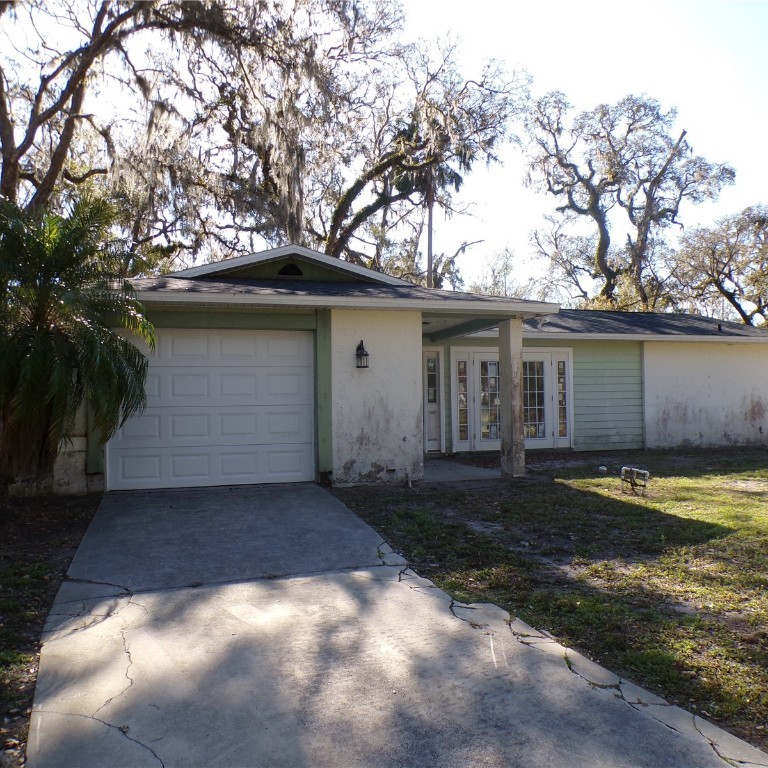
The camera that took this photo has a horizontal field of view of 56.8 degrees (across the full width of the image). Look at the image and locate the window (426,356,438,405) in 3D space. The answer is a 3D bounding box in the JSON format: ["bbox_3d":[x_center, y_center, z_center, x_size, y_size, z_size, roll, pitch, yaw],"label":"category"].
[{"bbox_3d":[0.985,-0.090,14.420,0.270,1.030,0.070,0,-1,-18],"label":"window"}]

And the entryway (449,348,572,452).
[{"bbox_3d":[2.720,0.340,14.950,2.800,2.110,0.130,0,-1,-18],"label":"entryway"}]

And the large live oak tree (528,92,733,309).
[{"bbox_3d":[10.400,-5.200,30.000,8.700,13.800,8.500,-1,-1,0],"label":"large live oak tree"}]

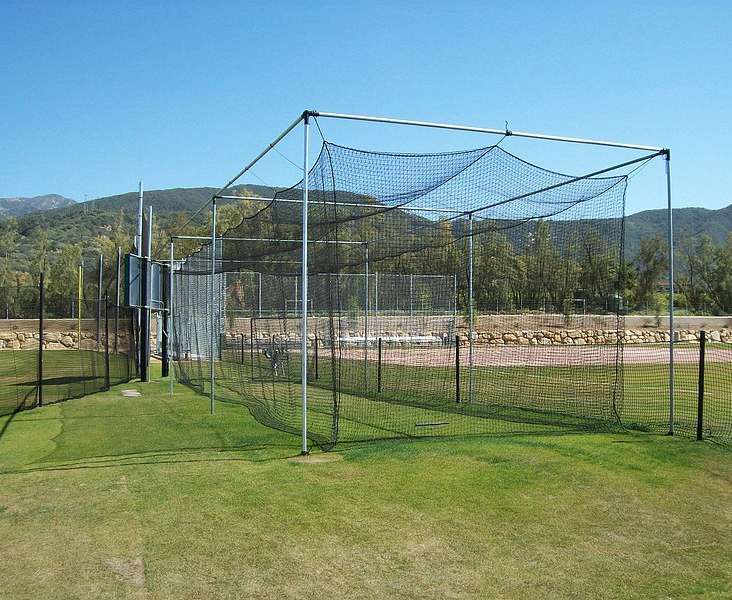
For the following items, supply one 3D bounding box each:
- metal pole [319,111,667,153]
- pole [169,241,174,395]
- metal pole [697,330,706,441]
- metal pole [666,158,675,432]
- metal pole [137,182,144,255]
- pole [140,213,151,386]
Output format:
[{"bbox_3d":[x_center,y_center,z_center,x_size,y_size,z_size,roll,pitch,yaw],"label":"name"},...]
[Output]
[{"bbox_3d":[1.663,-1.991,10.032,4.780,0.045,0.045,1,-3,-20],"label":"metal pole"},{"bbox_3d":[-4.561,0.398,19.536,0.045,3.650,0.045,1,-3,-20],"label":"pole"},{"bbox_3d":[4.099,1.047,10.175,0.053,1.320,0.053,4,-3,-20],"label":"metal pole"},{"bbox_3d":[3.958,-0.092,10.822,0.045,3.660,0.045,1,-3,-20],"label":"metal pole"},{"bbox_3d":[-8.008,-0.745,29.500,0.150,6.890,0.150,1,-3,-20],"label":"metal pole"},{"bbox_3d":[-6.776,-0.151,25.715,0.240,5.380,0.240,1,-3,-20],"label":"pole"}]

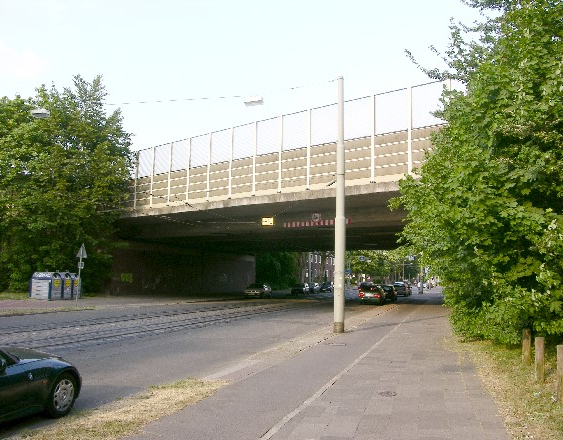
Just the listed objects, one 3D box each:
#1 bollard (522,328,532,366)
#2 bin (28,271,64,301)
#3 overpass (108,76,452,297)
[{"bbox_3d":[5.102,2.629,12.346,0.165,0.770,0.165,0,-6,15],"label":"bollard"},{"bbox_3d":[-15.676,4.459,39.628,1.450,1.720,1.250,0,-6,15],"label":"bin"},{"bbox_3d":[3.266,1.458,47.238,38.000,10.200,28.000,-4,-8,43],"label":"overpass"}]

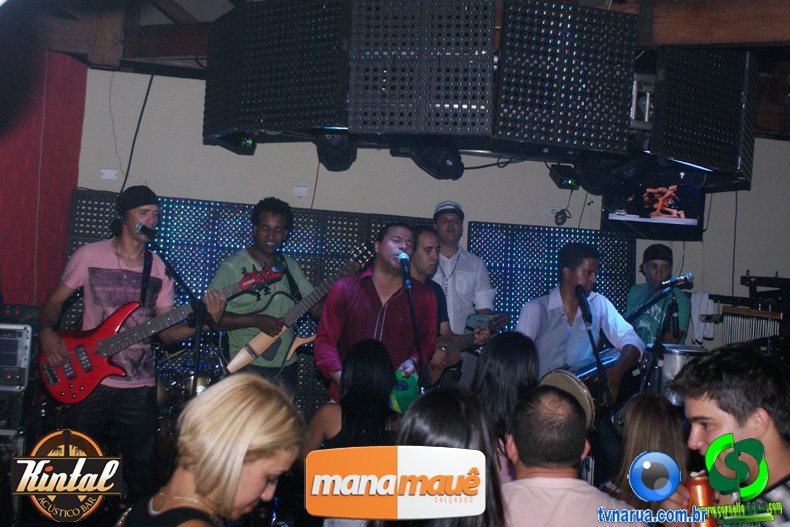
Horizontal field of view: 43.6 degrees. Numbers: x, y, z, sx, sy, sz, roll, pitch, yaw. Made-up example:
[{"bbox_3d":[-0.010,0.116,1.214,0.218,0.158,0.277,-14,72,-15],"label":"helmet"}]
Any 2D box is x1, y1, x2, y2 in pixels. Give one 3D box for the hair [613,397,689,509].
[{"bbox_3d":[0.711,0.529,2.750,0.210,0.340,0.220,2,-3,5],"label":"hair"}]

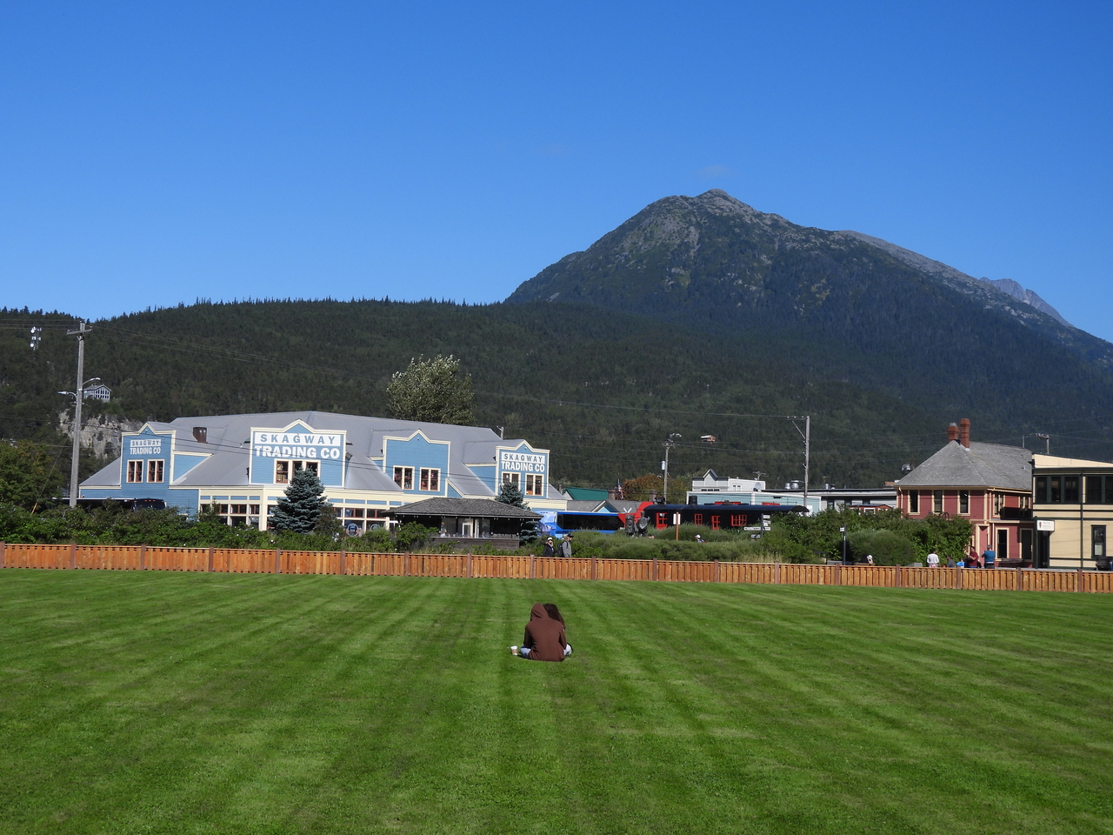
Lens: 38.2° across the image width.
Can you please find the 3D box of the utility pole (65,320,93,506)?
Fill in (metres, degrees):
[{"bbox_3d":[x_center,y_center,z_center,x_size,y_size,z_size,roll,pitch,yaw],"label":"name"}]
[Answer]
[{"bbox_3d":[-23.913,1.034,80.089,2.400,11.700,0.400,-3,-6,45],"label":"utility pole"}]

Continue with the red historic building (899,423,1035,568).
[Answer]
[{"bbox_3d":[33.549,6.264,127.543,8.000,11.200,15.500,-1,-5,30],"label":"red historic building"}]

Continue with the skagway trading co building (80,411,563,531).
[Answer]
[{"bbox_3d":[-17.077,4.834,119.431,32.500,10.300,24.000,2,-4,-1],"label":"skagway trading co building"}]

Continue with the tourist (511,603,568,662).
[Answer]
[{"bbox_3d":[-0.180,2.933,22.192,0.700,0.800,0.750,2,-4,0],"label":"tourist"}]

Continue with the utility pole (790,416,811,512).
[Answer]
[{"bbox_3d":[18.797,5.717,126.670,2.200,11.700,0.400,-3,-6,45],"label":"utility pole"}]

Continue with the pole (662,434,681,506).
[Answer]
[{"bbox_3d":[10.789,7.365,149.887,2.000,11.350,0.600,2,-4,0],"label":"pole"}]

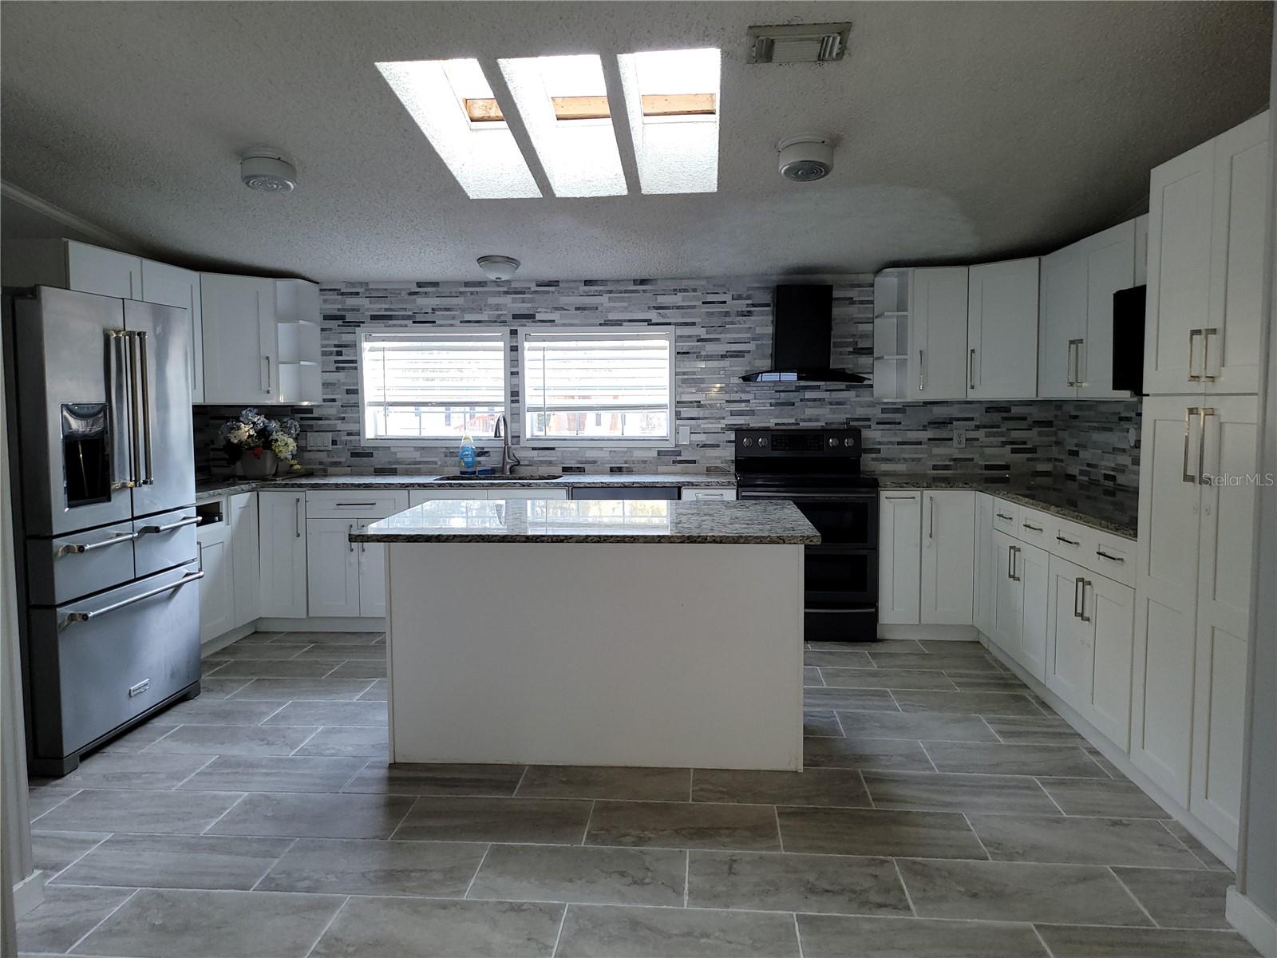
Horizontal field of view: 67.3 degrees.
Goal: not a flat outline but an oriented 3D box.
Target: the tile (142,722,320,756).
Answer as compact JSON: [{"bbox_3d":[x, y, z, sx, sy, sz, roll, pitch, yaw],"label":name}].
[{"bbox_3d":[-1.644,1.067,3.906,0.612,0.010,0.321,0,5,5],"label":"tile"}]

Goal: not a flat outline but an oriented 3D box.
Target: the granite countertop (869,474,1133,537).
[{"bbox_3d":[1.837,0.104,4.573,1.130,0.040,2.550,0,5,5],"label":"granite countertop"}]

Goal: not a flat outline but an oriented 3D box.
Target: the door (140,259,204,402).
[{"bbox_3d":[-2.530,-0.782,5.234,0.030,0.735,0.565,0,5,5],"label":"door"}]

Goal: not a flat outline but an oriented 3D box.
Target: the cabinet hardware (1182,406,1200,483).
[{"bbox_3d":[1.664,-0.098,2.891,0.033,0.226,0.013,0,5,5],"label":"cabinet hardware"}]

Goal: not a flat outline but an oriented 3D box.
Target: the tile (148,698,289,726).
[{"bbox_3d":[-1.871,1.019,4.188,0.601,0.010,0.322,0,5,5],"label":"tile"}]

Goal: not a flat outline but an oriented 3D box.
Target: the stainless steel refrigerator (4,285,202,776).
[{"bbox_3d":[-2.480,0.164,3.990,0.894,1.796,0.965,0,5,5],"label":"stainless steel refrigerator"}]

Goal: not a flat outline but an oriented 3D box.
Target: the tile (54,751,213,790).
[{"bbox_3d":[-1.915,1.077,3.542,0.601,0.010,0.322,0,5,5],"label":"tile"}]

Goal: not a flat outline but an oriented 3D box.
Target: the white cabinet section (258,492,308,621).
[{"bbox_3d":[-2.010,0.411,5.755,0.290,0.745,0.520,0,5,5],"label":"white cabinet section"}]

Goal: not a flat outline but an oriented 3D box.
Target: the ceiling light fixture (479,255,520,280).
[{"bbox_3d":[-0.815,-1.207,5.560,0.253,0.116,0.253,0,-3,5],"label":"ceiling light fixture"}]

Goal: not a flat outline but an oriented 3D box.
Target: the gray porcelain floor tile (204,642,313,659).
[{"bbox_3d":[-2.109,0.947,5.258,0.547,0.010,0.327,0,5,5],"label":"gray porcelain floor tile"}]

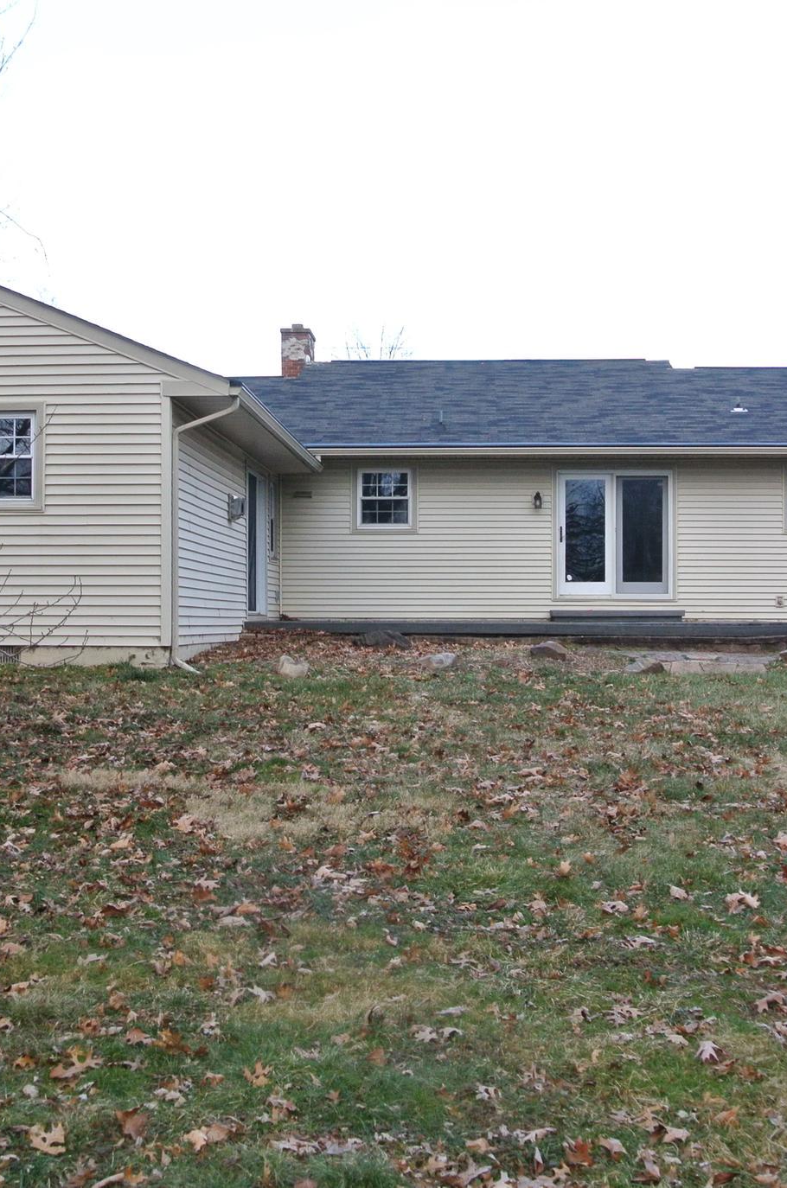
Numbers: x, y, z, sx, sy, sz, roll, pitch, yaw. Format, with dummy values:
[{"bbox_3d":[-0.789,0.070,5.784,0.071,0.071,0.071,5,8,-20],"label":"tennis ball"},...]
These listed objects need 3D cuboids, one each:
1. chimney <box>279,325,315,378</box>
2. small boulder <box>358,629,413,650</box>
[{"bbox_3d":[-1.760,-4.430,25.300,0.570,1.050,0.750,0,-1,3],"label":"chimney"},{"bbox_3d":[-0.090,0.560,16.800,0.670,0.260,0.450,0,-1,3],"label":"small boulder"}]

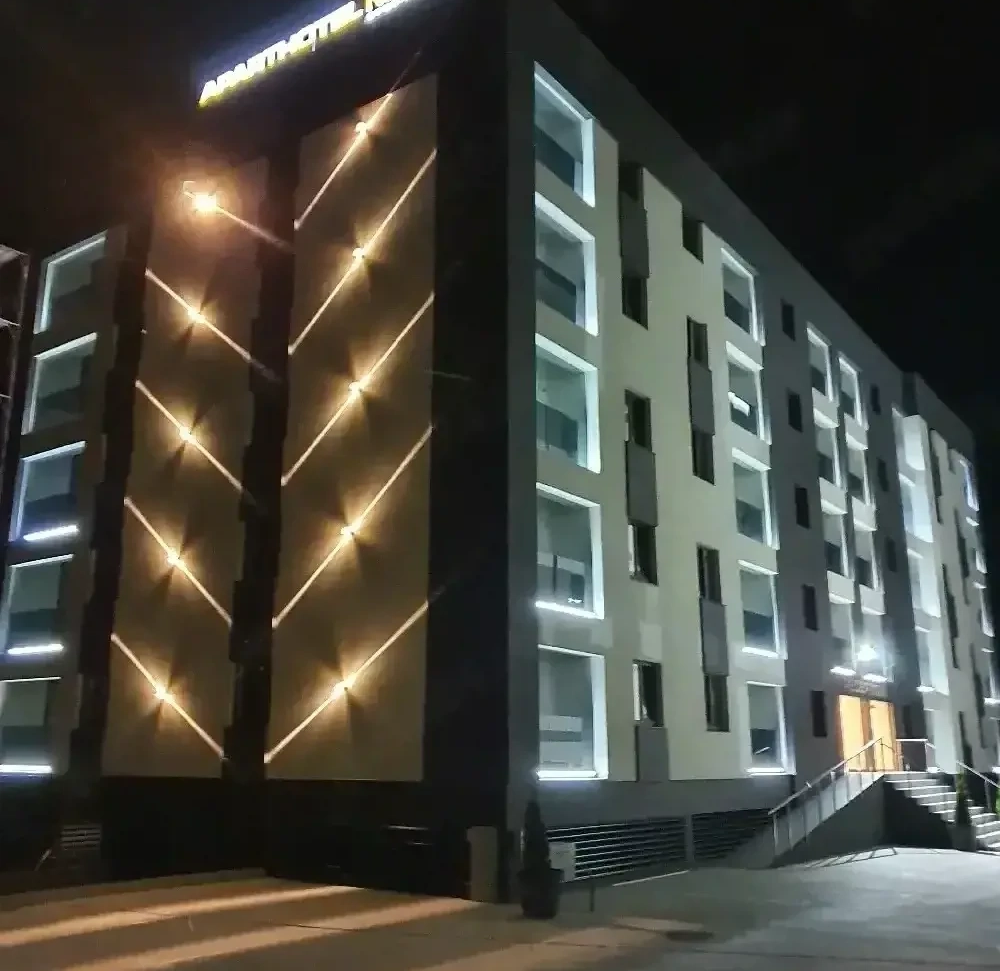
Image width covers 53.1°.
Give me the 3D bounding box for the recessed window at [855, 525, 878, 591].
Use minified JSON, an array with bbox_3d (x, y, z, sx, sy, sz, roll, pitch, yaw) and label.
[{"bbox_3d":[12.292,2.467,33.880,0.300,2.072,2.355,-10,-18,34],"label":"recessed window"}]

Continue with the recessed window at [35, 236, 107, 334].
[{"bbox_3d":[-11.385,-5.361,26.892,3.030,2.135,0.300,-10,-18,34],"label":"recessed window"}]

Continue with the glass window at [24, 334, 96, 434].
[{"bbox_3d":[-11.367,-2.599,26.158,2.967,2.167,0.300,-10,-18,34],"label":"glass window"}]

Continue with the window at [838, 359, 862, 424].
[{"bbox_3d":[12.252,-3.191,35.267,0.300,1.947,2.355,-10,-18,34],"label":"window"}]

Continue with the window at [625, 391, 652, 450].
[{"bbox_3d":[2.766,-1.324,20.620,0.200,1.034,1.079,-11,-19,35],"label":"window"}]

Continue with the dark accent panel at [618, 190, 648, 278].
[{"bbox_3d":[2.997,-5.617,22.273,0.120,1.711,1.225,-10,-18,34],"label":"dark accent panel"}]

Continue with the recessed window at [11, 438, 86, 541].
[{"bbox_3d":[-10.875,0.196,24.302,2.660,2.143,0.250,-10,-18,33],"label":"recessed window"}]

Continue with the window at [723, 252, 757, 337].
[{"bbox_3d":[6.358,-5.057,26.640,0.200,1.946,2.295,-11,-19,35],"label":"window"}]

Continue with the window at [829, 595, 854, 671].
[{"bbox_3d":[10.407,4.641,30.616,0.300,2.119,2.324,-10,-18,34],"label":"window"}]

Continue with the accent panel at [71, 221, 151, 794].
[{"bbox_3d":[-9.112,-0.029,23.688,1.335,13.926,0.200,-10,-18,34],"label":"accent panel"}]

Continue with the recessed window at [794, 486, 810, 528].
[{"bbox_3d":[8.286,0.592,27.800,0.200,1.094,1.018,-11,-19,35],"label":"recessed window"}]

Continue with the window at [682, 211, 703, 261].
[{"bbox_3d":[4.610,-6.116,24.488,0.200,0.988,1.079,-11,-19,35],"label":"window"}]

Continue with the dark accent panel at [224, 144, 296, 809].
[{"bbox_3d":[-4.839,-0.787,20.716,1.240,13.926,0.200,-10,-18,34],"label":"dark accent panel"}]

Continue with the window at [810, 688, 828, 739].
[{"bbox_3d":[8.721,6.319,27.674,0.200,1.232,1.068,-10,-18,34],"label":"window"}]

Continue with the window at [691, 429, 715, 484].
[{"bbox_3d":[4.570,-0.664,22.957,0.200,1.094,1.140,-11,-19,35],"label":"window"}]

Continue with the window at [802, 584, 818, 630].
[{"bbox_3d":[8.280,3.282,27.063,0.200,1.140,1.018,-11,-19,35],"label":"window"}]

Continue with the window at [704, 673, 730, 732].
[{"bbox_3d":[4.562,4.681,21.499,0.200,1.170,1.155,-11,-19,35],"label":"window"}]

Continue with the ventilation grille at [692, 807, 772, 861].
[{"bbox_3d":[5.399,7.749,22.445,0.100,0.895,5.291,-10,-18,34],"label":"ventilation grille"}]

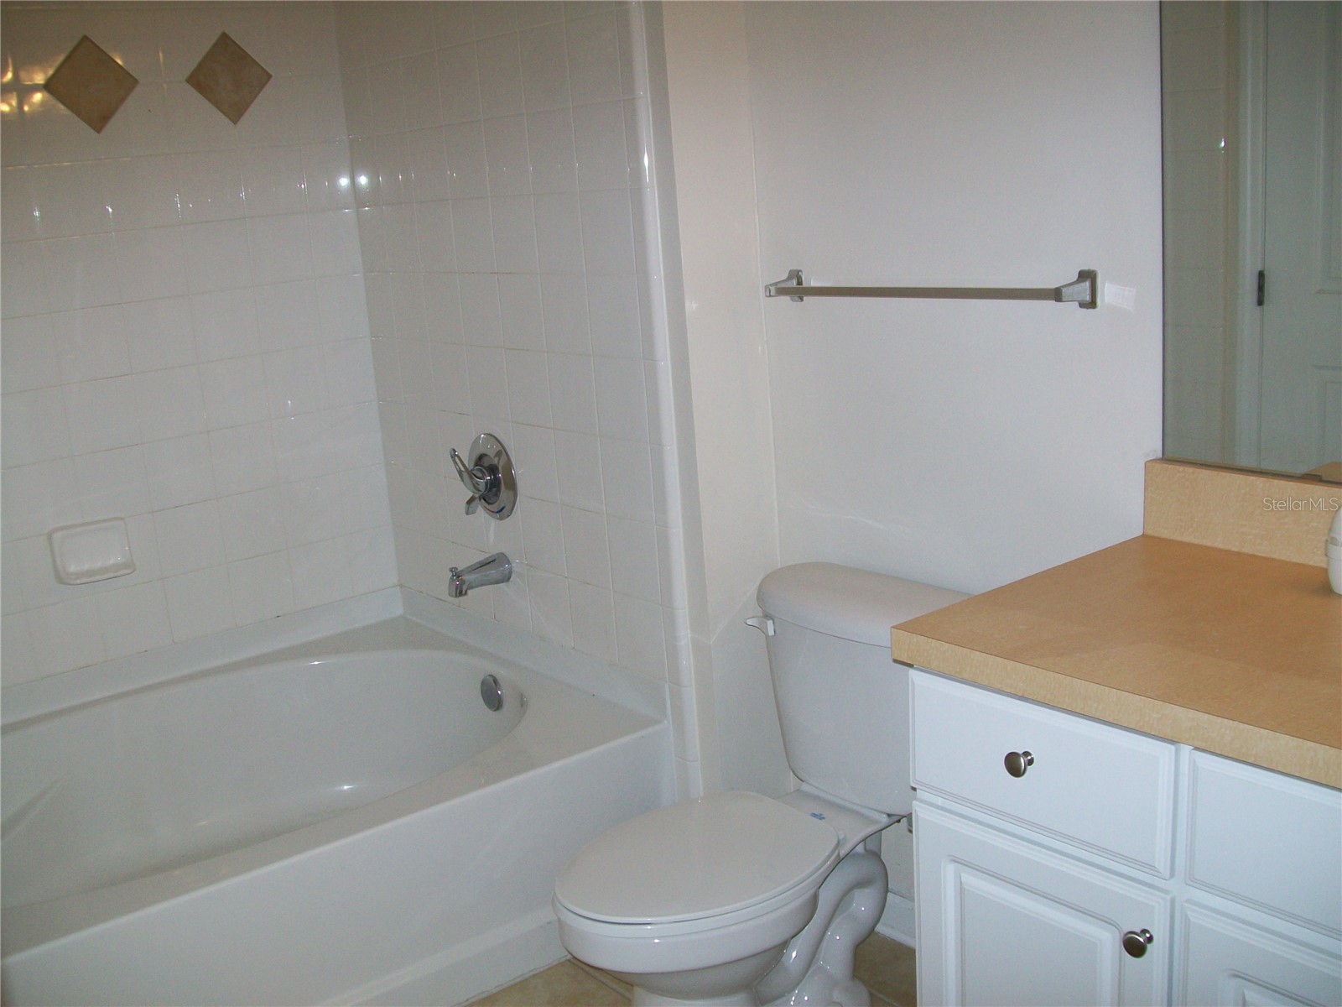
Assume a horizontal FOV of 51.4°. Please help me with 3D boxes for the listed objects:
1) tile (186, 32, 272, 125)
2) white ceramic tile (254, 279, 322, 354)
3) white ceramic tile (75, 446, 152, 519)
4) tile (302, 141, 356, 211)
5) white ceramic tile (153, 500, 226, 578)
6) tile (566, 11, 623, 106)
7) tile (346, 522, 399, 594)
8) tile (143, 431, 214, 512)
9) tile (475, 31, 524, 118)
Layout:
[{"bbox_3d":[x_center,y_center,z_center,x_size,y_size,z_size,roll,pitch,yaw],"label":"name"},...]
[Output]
[{"bbox_3d":[-0.954,-0.916,3.012,0.010,0.143,0.143,12,-24,50],"label":"tile"},{"bbox_3d":[-0.874,-0.427,3.188,0.151,0.151,0.009,-15,17,-37],"label":"white ceramic tile"},{"bbox_3d":[-1.191,-0.039,2.979,0.152,0.152,0.010,-15,17,-37],"label":"white ceramic tile"},{"bbox_3d":[-0.786,-0.747,3.193,0.121,0.152,0.009,-15,17,-37],"label":"tile"},{"bbox_3d":[-1.068,0.076,3.100,0.152,0.152,0.009,-15,17,-37],"label":"white ceramic tile"},{"bbox_3d":[-0.131,-0.775,2.429,0.010,0.152,0.152,-15,17,-37],"label":"tile"},{"bbox_3d":[-0.731,0.133,3.418,0.123,0.151,0.010,-14,17,-38],"label":"tile"},{"bbox_3d":[-1.078,-0.071,3.065,0.152,0.152,0.009,-15,17,-37],"label":"tile"},{"bbox_3d":[-0.332,-0.830,2.716,0.009,0.152,0.152,-14,16,-37],"label":"tile"}]

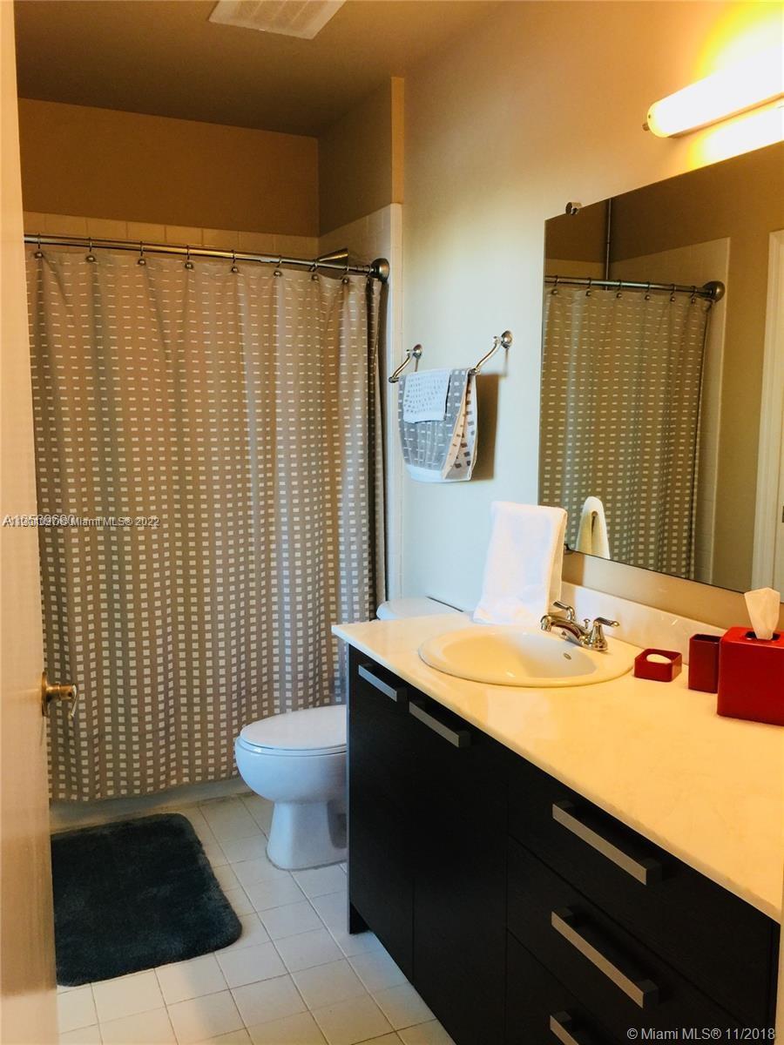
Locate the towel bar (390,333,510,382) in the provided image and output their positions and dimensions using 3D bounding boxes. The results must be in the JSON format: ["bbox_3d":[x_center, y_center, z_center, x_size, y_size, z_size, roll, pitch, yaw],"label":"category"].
[{"bbox_3d":[0.170,-0.542,2.891,0.118,0.140,0.660,-3,7,-24],"label":"towel bar"}]

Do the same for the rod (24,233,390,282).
[{"bbox_3d":[-0.713,-0.917,2.975,1.515,0.085,0.085,-3,7,-24],"label":"rod"}]

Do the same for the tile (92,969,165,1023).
[{"bbox_3d":[-0.639,1.158,2.125,0.150,0.010,0.146,-3,8,-25],"label":"tile"}]

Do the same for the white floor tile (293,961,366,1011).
[{"bbox_3d":[-0.158,1.152,2.182,0.150,0.010,0.146,-3,8,-25],"label":"white floor tile"}]

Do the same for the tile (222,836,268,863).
[{"bbox_3d":[-0.471,1.070,2.869,0.150,0.010,0.150,-3,7,-24],"label":"tile"}]

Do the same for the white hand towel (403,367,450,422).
[{"bbox_3d":[0.120,-0.406,2.825,0.045,0.164,0.319,-3,8,-25],"label":"white hand towel"}]

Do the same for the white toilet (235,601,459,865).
[{"bbox_3d":[-0.142,0.684,2.874,0.757,0.755,0.445,-3,8,-25],"label":"white toilet"}]

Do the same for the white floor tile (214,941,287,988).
[{"bbox_3d":[-0.360,1.142,2.252,0.150,0.010,0.146,-3,8,-25],"label":"white floor tile"}]

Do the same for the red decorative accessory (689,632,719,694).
[{"bbox_3d":[0.652,0.289,1.798,0.065,0.104,0.063,5,9,30],"label":"red decorative accessory"}]

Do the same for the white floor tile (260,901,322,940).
[{"bbox_3d":[-0.282,1.120,2.455,0.150,0.010,0.150,-3,7,-24],"label":"white floor tile"}]

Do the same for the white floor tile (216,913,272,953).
[{"bbox_3d":[-0.422,1.125,2.386,0.150,0.010,0.146,-3,8,-25],"label":"white floor tile"}]

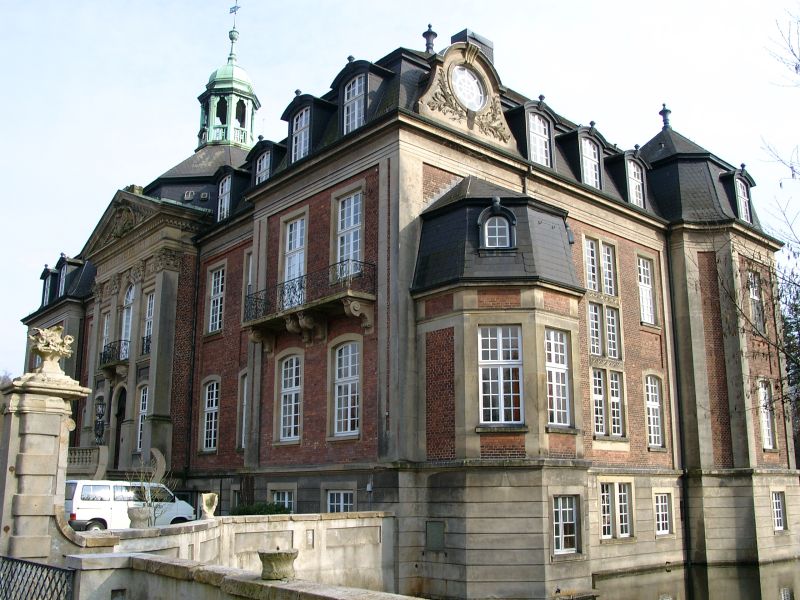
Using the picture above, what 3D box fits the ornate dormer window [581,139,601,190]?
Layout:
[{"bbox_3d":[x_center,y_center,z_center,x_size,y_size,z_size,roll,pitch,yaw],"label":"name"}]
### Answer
[{"bbox_3d":[8.187,-5.840,33.781,1.150,2.050,0.320,12,-18,-40],"label":"ornate dormer window"}]

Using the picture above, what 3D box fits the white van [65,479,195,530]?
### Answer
[{"bbox_3d":[-9.210,7.220,27.150,4.750,1.940,1.840,12,-18,-40],"label":"white van"}]

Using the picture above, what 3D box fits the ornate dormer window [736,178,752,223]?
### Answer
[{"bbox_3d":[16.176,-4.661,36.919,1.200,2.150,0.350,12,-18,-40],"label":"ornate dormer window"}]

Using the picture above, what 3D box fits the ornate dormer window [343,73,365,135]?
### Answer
[{"bbox_3d":[-1.640,-7.069,28.511,0.320,2.000,1.150,12,-18,-40],"label":"ornate dormer window"}]

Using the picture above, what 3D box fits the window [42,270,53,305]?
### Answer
[{"bbox_3d":[-24.314,-0.740,54.192,0.320,2.050,1.100,12,-18,-40],"label":"window"}]

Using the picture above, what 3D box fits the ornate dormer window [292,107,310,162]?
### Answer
[{"bbox_3d":[-3.857,-6.504,30.971,0.320,2.030,1.120,12,-18,-40],"label":"ornate dormer window"}]

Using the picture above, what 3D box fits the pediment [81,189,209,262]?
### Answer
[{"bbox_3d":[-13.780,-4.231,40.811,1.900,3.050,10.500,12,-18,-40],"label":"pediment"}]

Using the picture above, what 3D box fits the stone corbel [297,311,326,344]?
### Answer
[{"bbox_3d":[-3.028,0.916,27.021,0.970,1.050,0.420,12,-18,-40],"label":"stone corbel"}]

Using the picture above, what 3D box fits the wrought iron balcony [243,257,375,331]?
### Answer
[{"bbox_3d":[-3.268,0.003,27.220,1.150,1.300,6.480,12,-18,-40],"label":"wrought iron balcony"}]

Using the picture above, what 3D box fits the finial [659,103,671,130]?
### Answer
[{"bbox_3d":[14.137,-9.738,41.967,0.550,1.450,0.550,12,-18,-40],"label":"finial"}]

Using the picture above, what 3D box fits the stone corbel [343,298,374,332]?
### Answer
[{"bbox_3d":[-1.275,0.567,24.901,0.950,0.930,0.460,12,-18,-40],"label":"stone corbel"}]

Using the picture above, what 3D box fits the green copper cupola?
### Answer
[{"bbox_3d":[-9.873,-12.473,45.906,3.700,8.000,3.700,12,-18,-40],"label":"green copper cupola"}]

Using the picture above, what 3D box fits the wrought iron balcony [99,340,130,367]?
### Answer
[{"bbox_3d":[-13.821,2.774,38.513,0.950,1.220,3.100,12,-18,-40],"label":"wrought iron balcony"}]

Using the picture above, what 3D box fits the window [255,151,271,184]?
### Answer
[{"bbox_3d":[-6.100,-5.512,35.300,0.320,2.000,1.100,12,-18,-40],"label":"window"}]

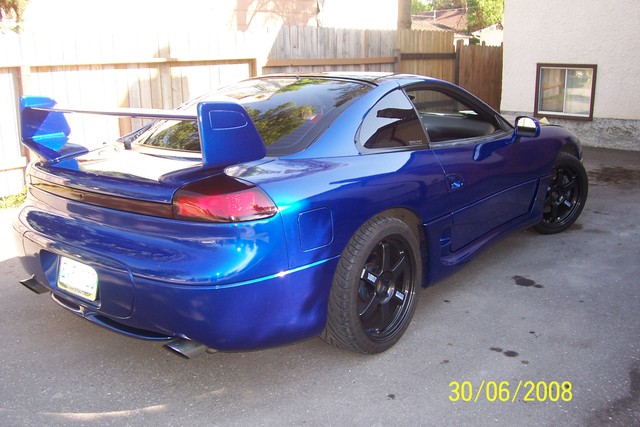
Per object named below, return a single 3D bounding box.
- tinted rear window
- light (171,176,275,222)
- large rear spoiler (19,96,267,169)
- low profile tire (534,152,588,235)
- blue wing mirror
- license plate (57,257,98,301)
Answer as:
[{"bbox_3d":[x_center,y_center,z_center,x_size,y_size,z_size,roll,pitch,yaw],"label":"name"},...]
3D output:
[{"bbox_3d":[-0.338,-0.562,3.302,1.150,0.140,0.990,10,37,38],"label":"tinted rear window"},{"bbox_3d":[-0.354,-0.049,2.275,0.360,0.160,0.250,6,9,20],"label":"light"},{"bbox_3d":[-0.841,-0.350,2.715,1.370,0.330,0.360,10,18,38],"label":"large rear spoiler"},{"bbox_3d":[1.821,-0.175,4.843,0.644,0.644,0.250,-9,16,-26],"label":"low profile tire"},{"bbox_3d":[1.345,-0.559,3.923,0.190,0.150,0.120,10,18,38],"label":"blue wing mirror"},{"bbox_3d":[-1.043,0.280,2.601,0.305,0.155,0.020,10,6,38],"label":"license plate"}]

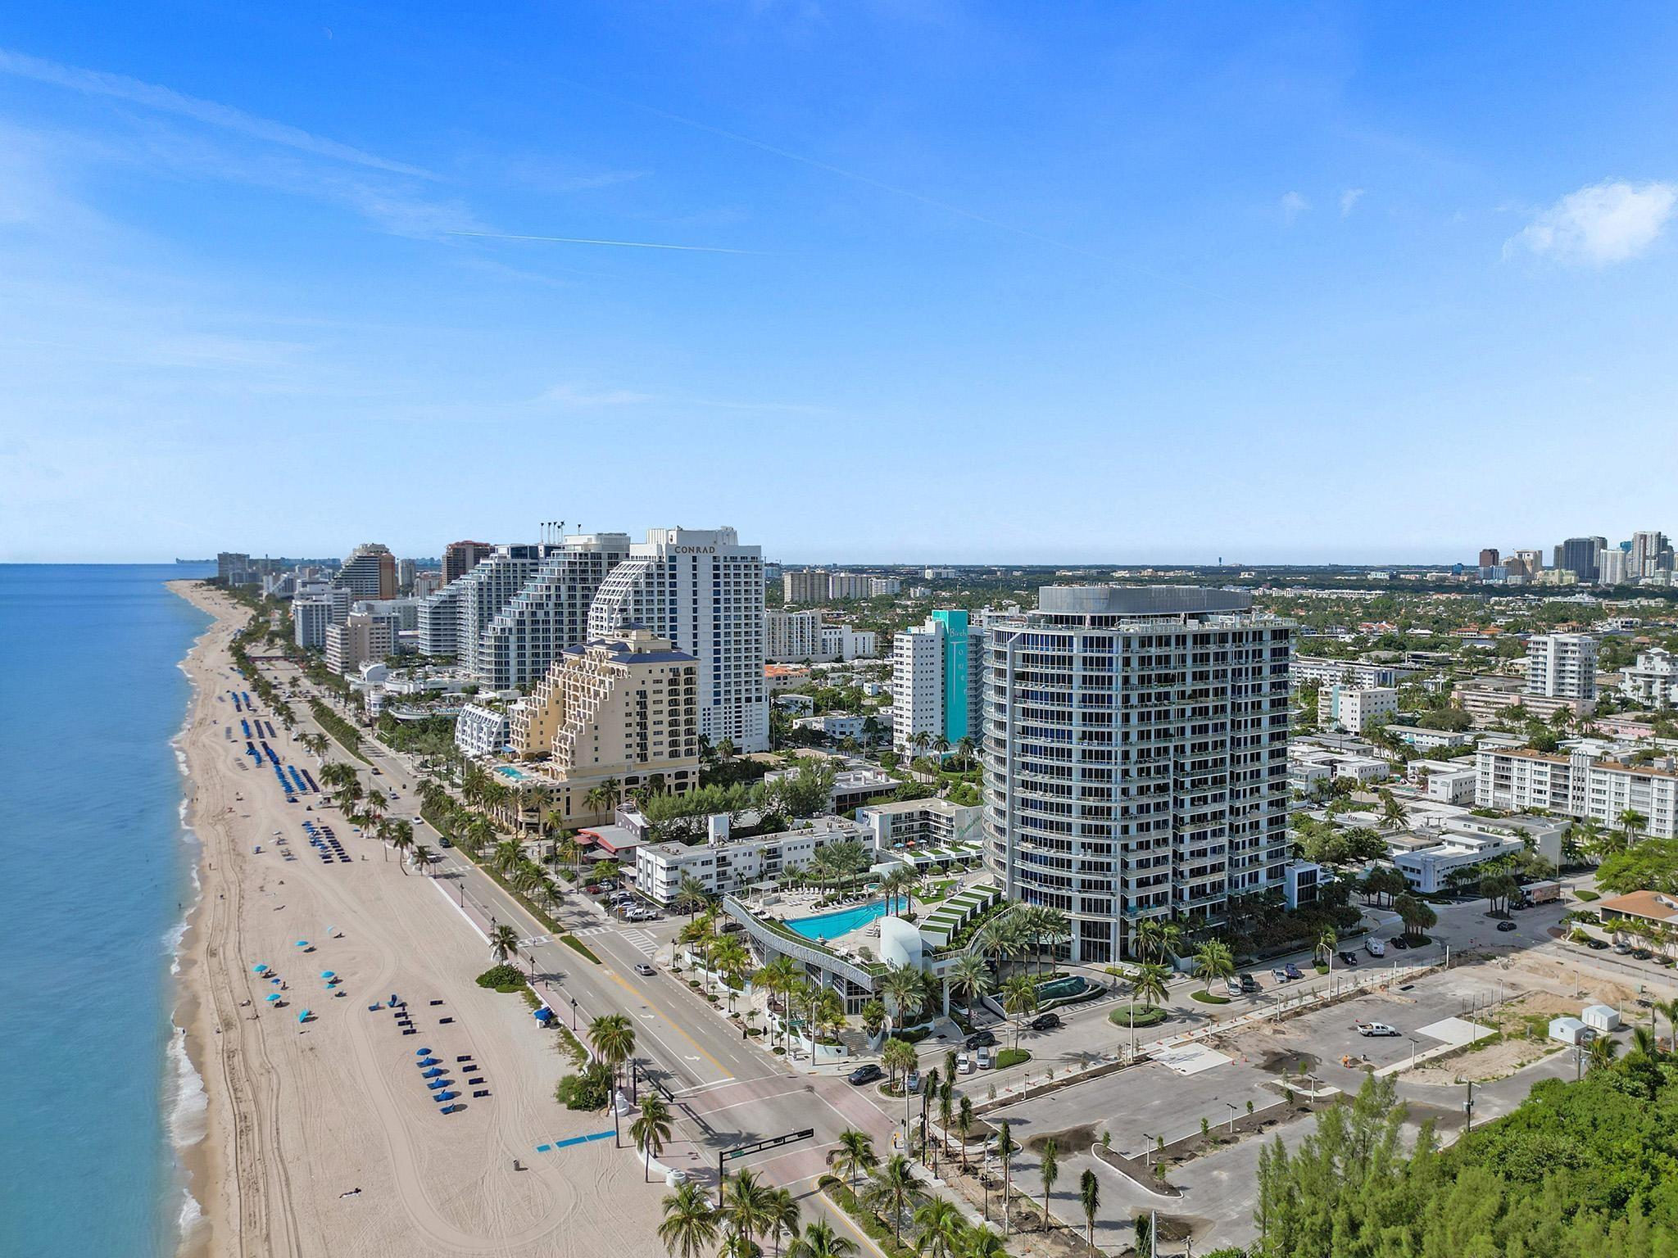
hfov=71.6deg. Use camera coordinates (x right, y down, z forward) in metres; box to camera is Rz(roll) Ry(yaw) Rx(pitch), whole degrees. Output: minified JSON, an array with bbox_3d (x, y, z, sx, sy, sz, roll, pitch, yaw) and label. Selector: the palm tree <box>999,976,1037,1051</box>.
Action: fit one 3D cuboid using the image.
[{"bbox_3d":[26.527,57.259,172.754,5.300,11.900,5.300,0,3,0],"label":"palm tree"}]

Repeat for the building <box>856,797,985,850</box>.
[{"bbox_3d":[21.938,50.950,302.330,29.600,9.300,18.600,-2,4,-32],"label":"building"}]

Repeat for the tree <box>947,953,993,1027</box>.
[{"bbox_3d":[20.642,56.877,182.856,7.225,11.568,7.225,0,3,0],"label":"tree"}]

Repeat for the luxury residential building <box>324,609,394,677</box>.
[{"bbox_3d":[-302.133,8.710,739.632,34.000,41.000,48.000,-2,4,-31],"label":"luxury residential building"}]

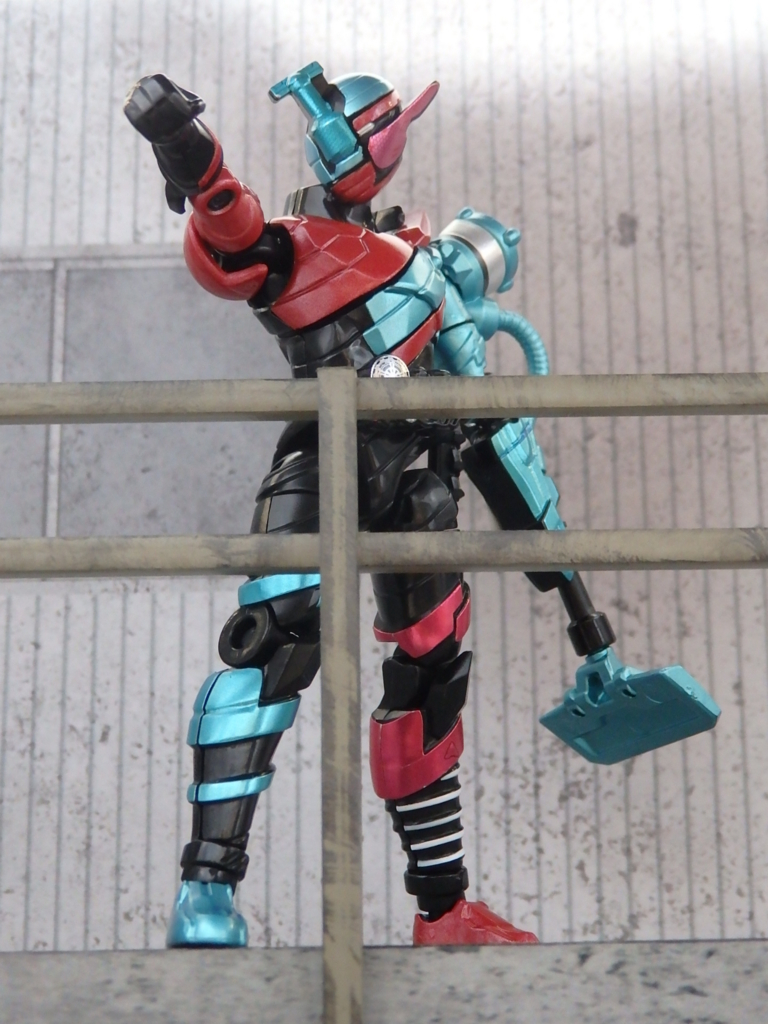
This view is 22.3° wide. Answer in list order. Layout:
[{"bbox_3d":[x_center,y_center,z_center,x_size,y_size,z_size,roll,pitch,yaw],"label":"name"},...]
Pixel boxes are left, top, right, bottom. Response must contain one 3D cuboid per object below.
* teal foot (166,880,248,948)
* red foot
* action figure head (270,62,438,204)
[{"bbox_3d":[-0.025,0.057,0.277,0.010,0.010,0.021,3,-14,-14],"label":"teal foot"},{"bbox_3d":[0.014,0.061,0.290,0.020,0.007,0.009,-8,-16,29],"label":"red foot"},{"bbox_3d":[-0.005,-0.061,0.317,0.025,0.021,0.019,3,3,-16],"label":"action figure head"}]

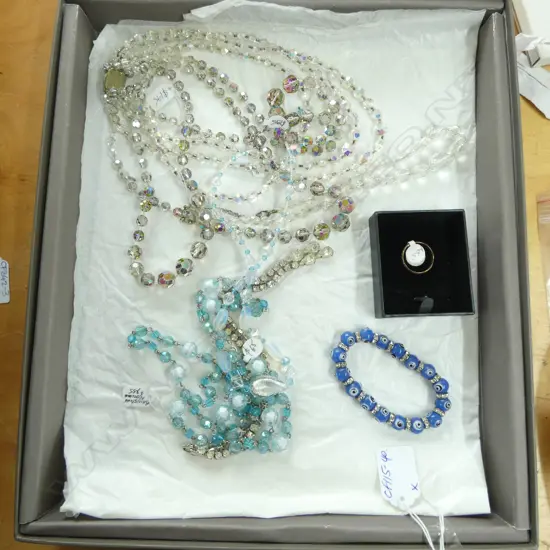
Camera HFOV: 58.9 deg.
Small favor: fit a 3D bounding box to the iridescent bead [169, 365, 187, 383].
[{"bbox_3d":[-0.059,0.060,0.297,0.011,0.011,0.011,0,82,0],"label":"iridescent bead"}]

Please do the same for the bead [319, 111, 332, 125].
[{"bbox_3d":[0.036,-0.112,0.349,0.009,0.009,0.009,1,82,2],"label":"bead"}]

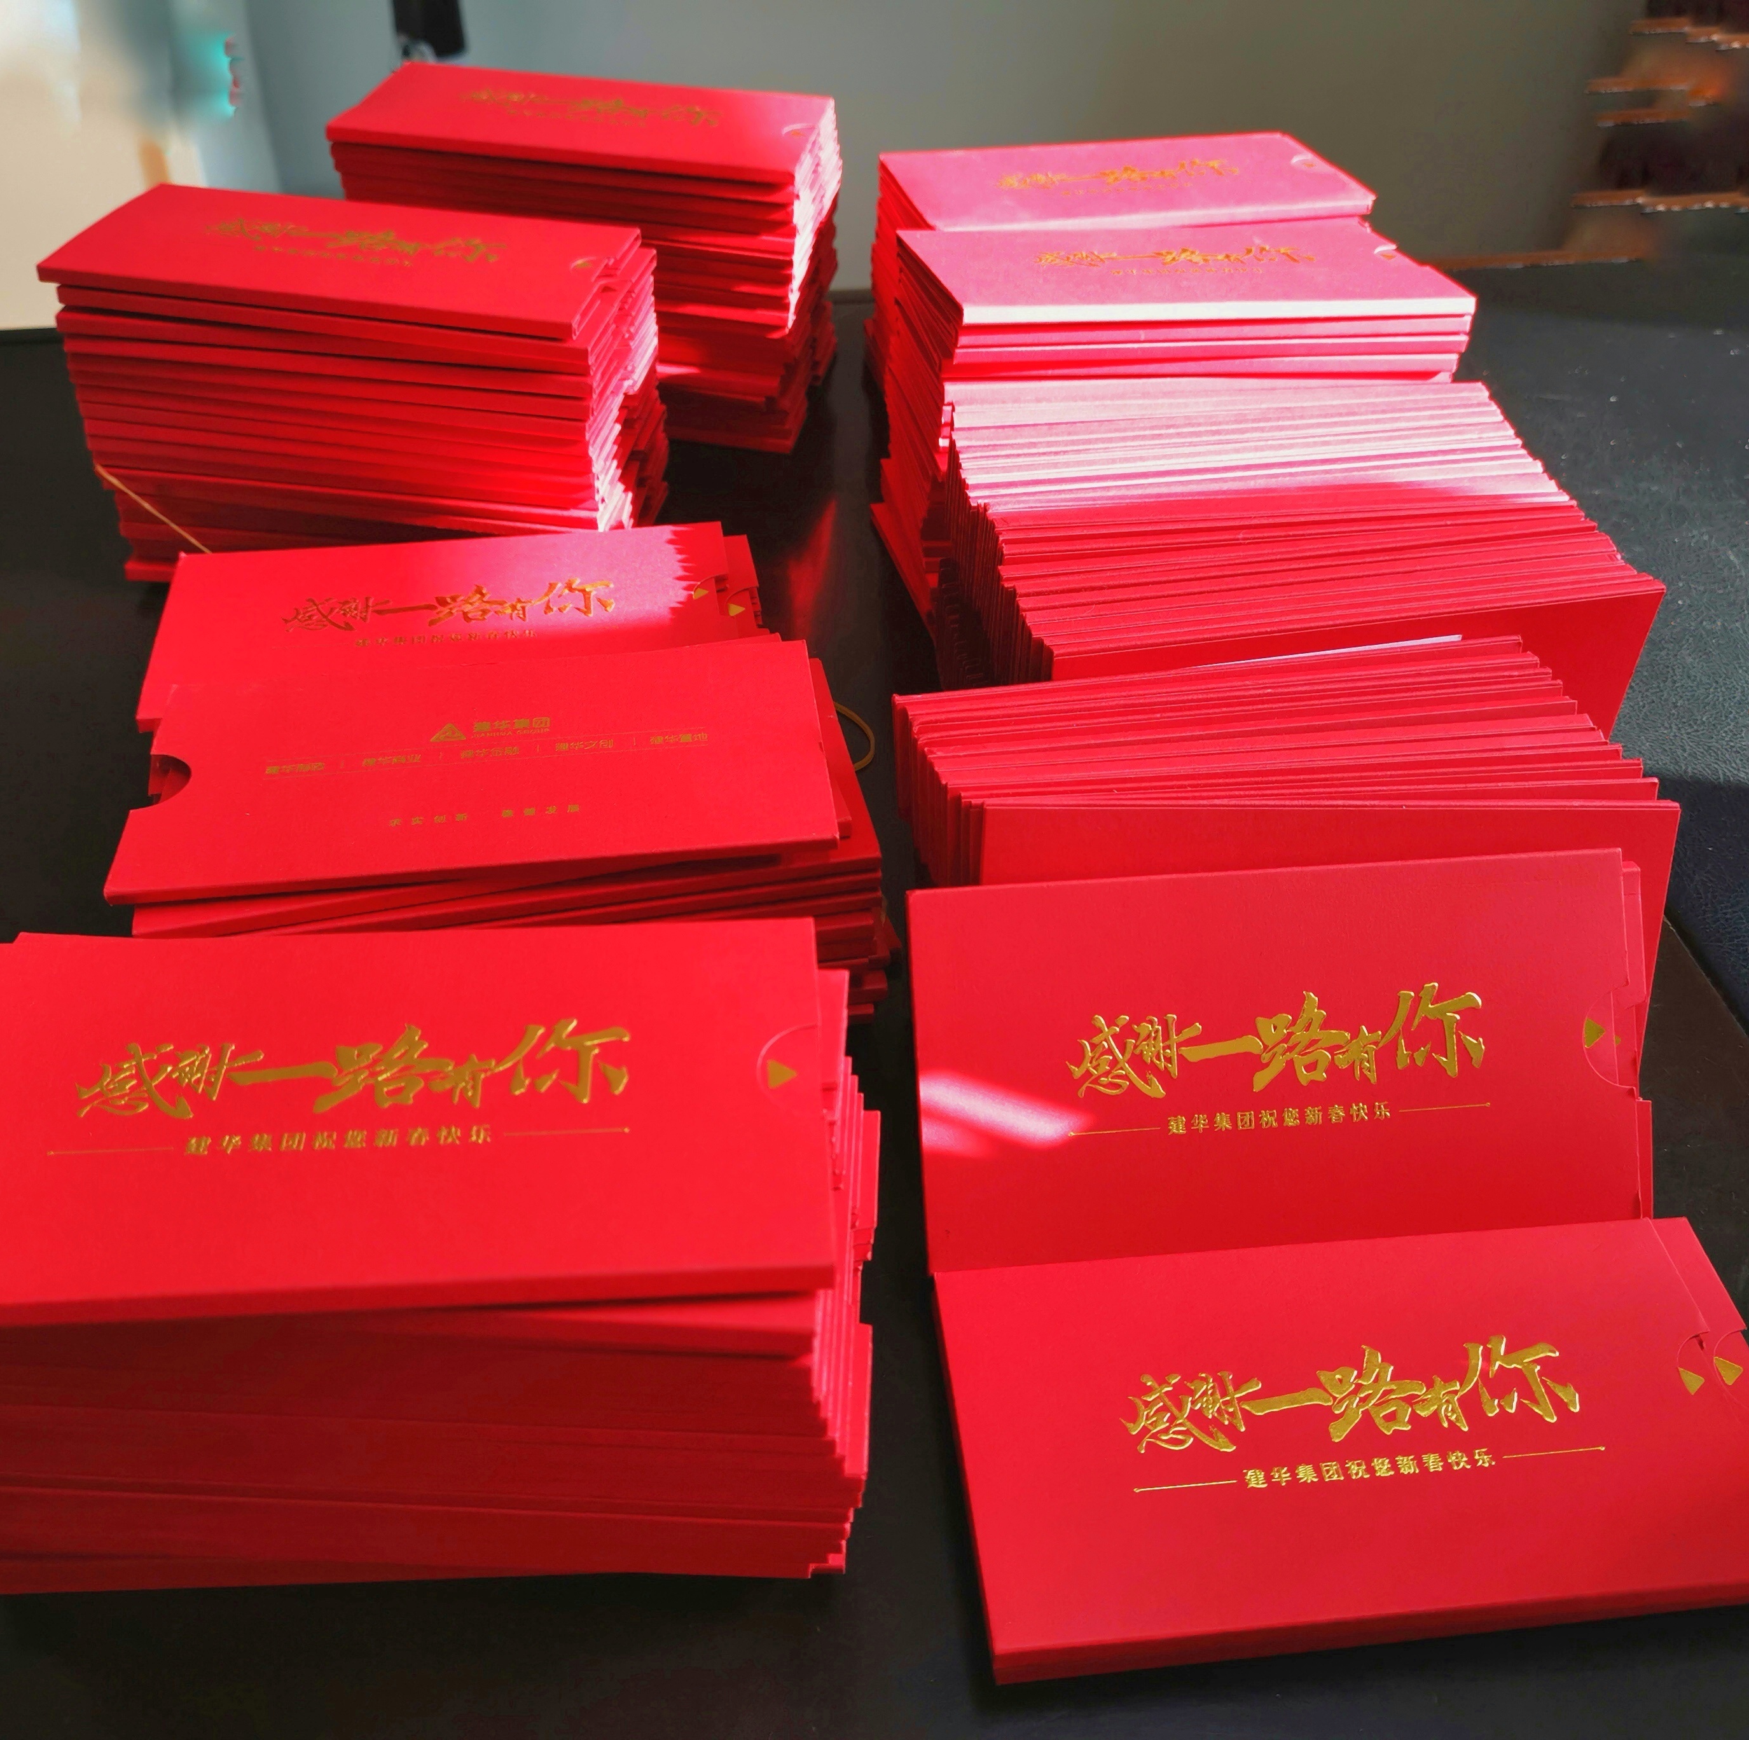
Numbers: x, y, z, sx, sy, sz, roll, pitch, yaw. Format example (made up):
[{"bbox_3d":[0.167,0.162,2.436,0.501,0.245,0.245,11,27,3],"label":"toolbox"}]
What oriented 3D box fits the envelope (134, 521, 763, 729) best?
[{"bbox_3d":[-0.132,-0.078,0.565,0.175,0.005,0.090,-5,41,-7],"label":"envelope"}]

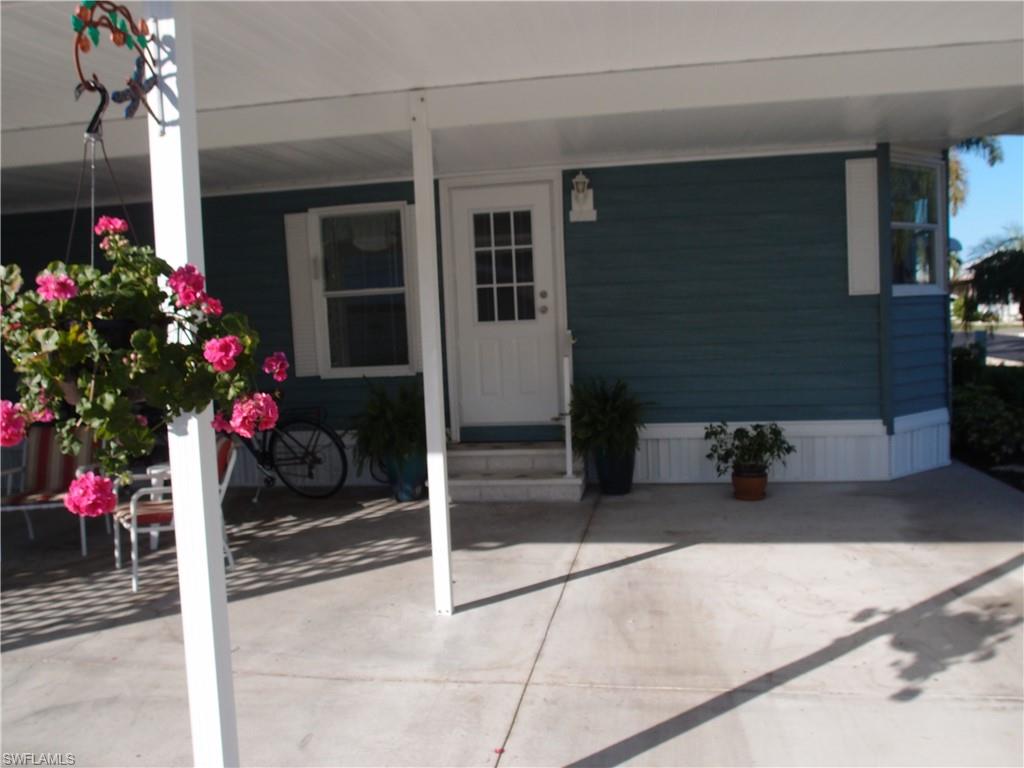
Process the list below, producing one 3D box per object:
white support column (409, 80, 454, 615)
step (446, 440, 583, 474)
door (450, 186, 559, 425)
[{"bbox_3d":[-0.378,-0.124,4.007,0.074,2.509,0.073,-2,4,11],"label":"white support column"},{"bbox_3d":[0.008,0.609,6.865,1.197,0.200,0.394,-2,4,10],"label":"step"},{"bbox_3d":[-0.065,-0.686,7.307,0.891,2.118,0.055,-2,4,11],"label":"door"}]

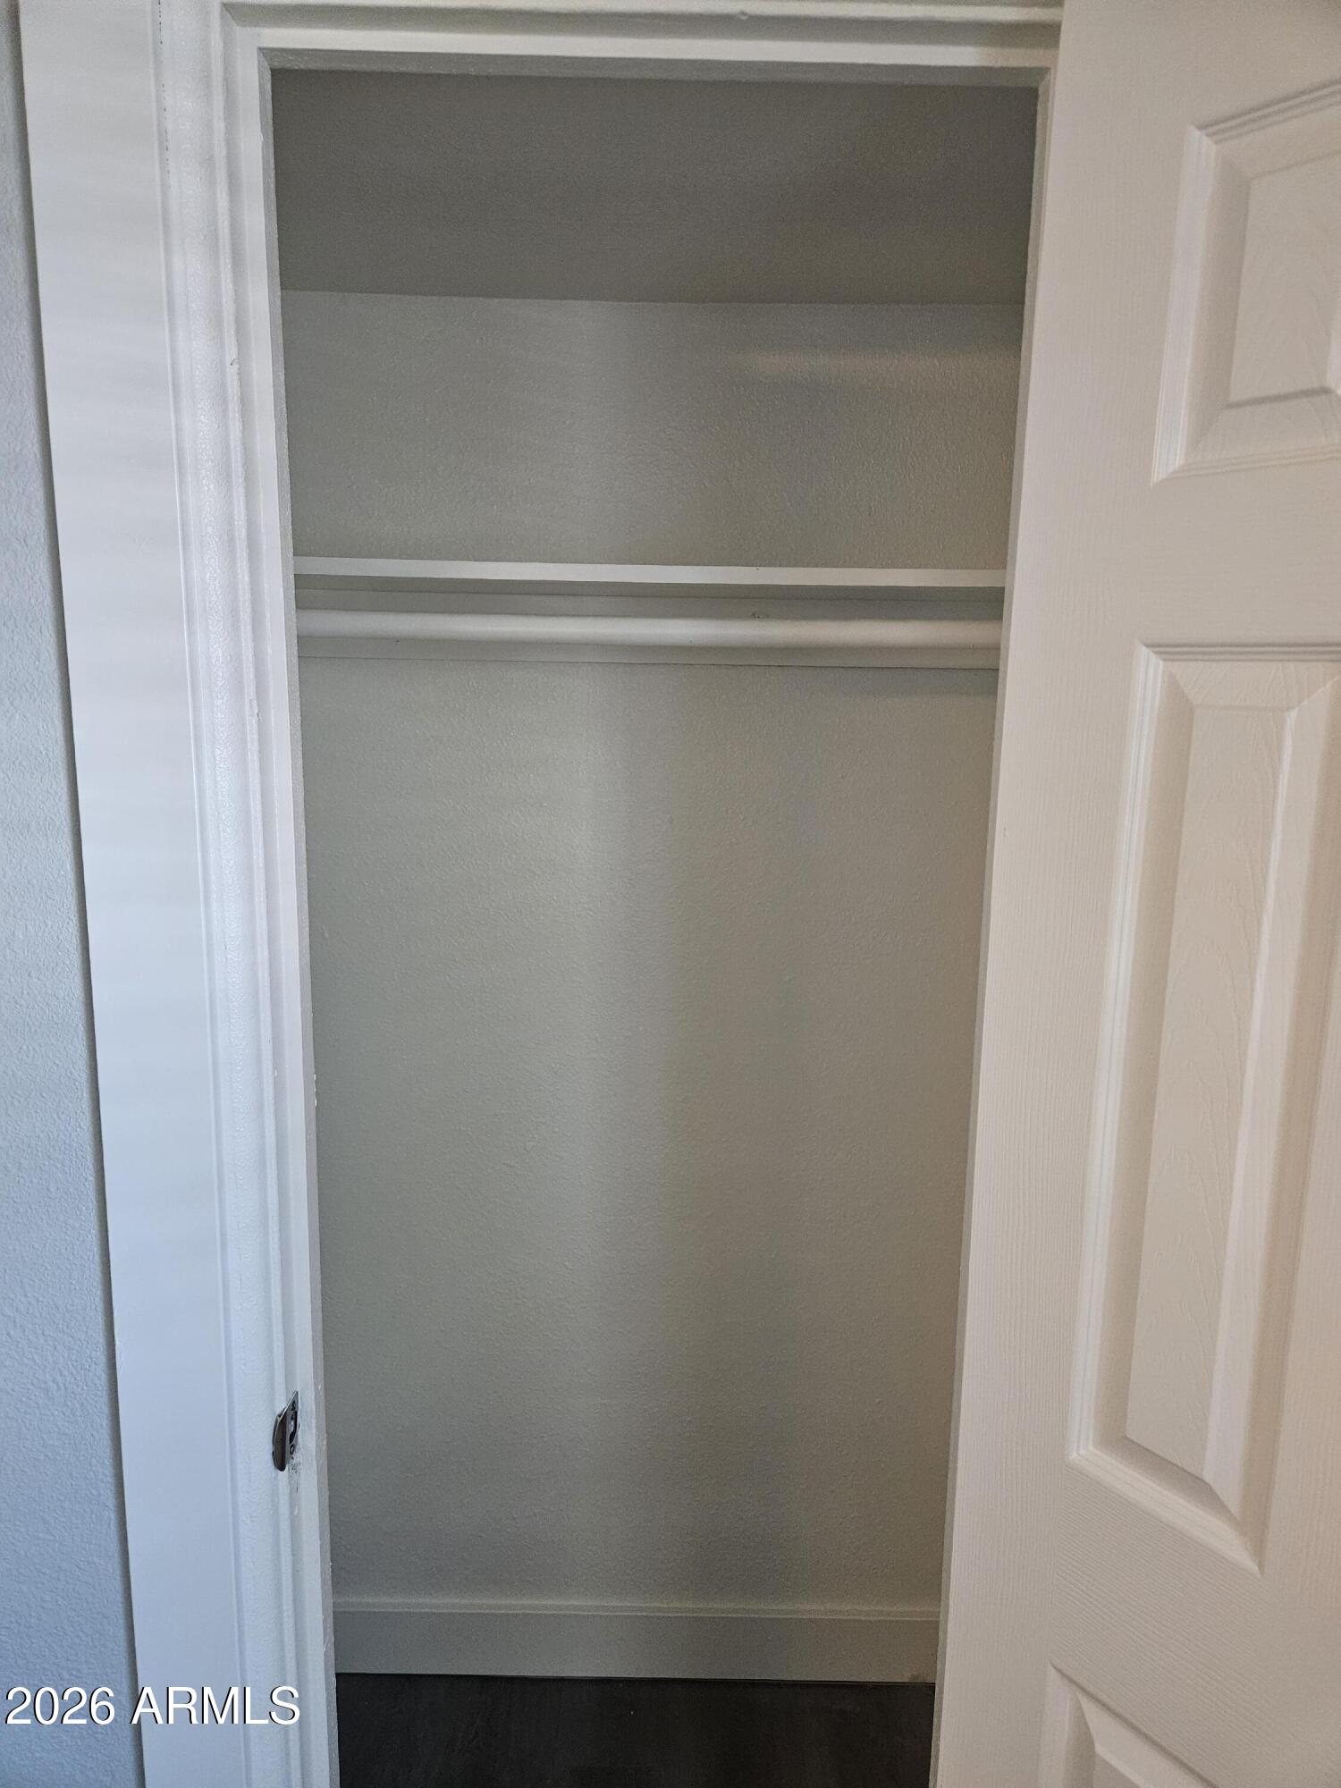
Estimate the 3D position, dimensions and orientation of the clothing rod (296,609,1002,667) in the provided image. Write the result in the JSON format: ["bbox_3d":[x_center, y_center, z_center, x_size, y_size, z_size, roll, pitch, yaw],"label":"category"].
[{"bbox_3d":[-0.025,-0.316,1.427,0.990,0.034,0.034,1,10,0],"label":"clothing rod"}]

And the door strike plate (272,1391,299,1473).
[{"bbox_3d":[-0.340,0.478,1.051,0.009,0.054,0.041,1,10,0],"label":"door strike plate"}]

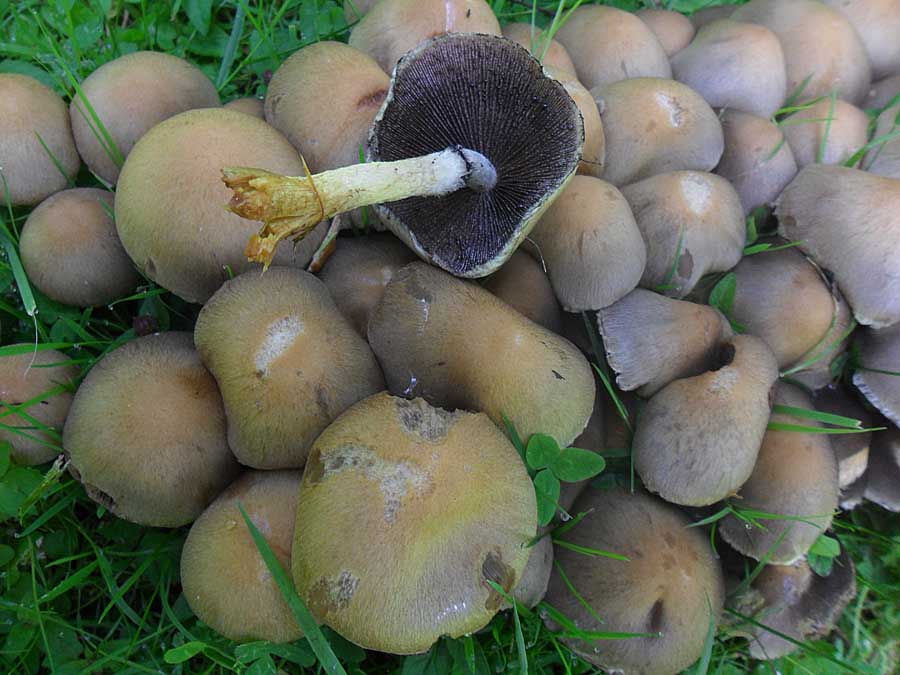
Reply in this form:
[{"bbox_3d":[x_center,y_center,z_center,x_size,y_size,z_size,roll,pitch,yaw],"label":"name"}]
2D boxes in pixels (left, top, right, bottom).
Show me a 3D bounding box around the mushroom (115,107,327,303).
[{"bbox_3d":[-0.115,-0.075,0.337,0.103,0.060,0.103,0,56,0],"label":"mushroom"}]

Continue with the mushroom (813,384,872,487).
[{"bbox_3d":[0.141,0.035,0.256,0.038,0.026,0.038,12,58,-6],"label":"mushroom"}]

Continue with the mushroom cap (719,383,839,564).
[{"bbox_3d":[0.110,0.045,0.237,0.052,0.038,0.056,15,57,-8],"label":"mushroom cap"}]

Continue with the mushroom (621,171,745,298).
[{"bbox_3d":[0.098,-0.049,0.289,0.055,0.037,0.055,4,47,-2],"label":"mushroom"}]

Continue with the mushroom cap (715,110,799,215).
[{"bbox_3d":[0.165,-0.098,0.371,0.054,0.033,0.054,3,56,-5],"label":"mushroom cap"}]

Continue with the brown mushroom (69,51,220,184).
[{"bbox_3d":[-0.152,-0.113,0.341,0.073,0.046,0.073,-1,52,1],"label":"brown mushroom"}]

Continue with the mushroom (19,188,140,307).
[{"bbox_3d":[-0.189,-0.051,0.348,0.059,0.036,0.059,0,56,0],"label":"mushroom"}]

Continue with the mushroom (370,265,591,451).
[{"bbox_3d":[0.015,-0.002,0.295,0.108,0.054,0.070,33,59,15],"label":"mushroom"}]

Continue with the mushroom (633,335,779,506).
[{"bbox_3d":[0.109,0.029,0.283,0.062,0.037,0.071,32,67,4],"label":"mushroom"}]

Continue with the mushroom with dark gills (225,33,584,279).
[{"bbox_3d":[-0.019,-0.060,0.256,0.108,0.092,0.092,-17,32,-33],"label":"mushroom with dark gills"}]

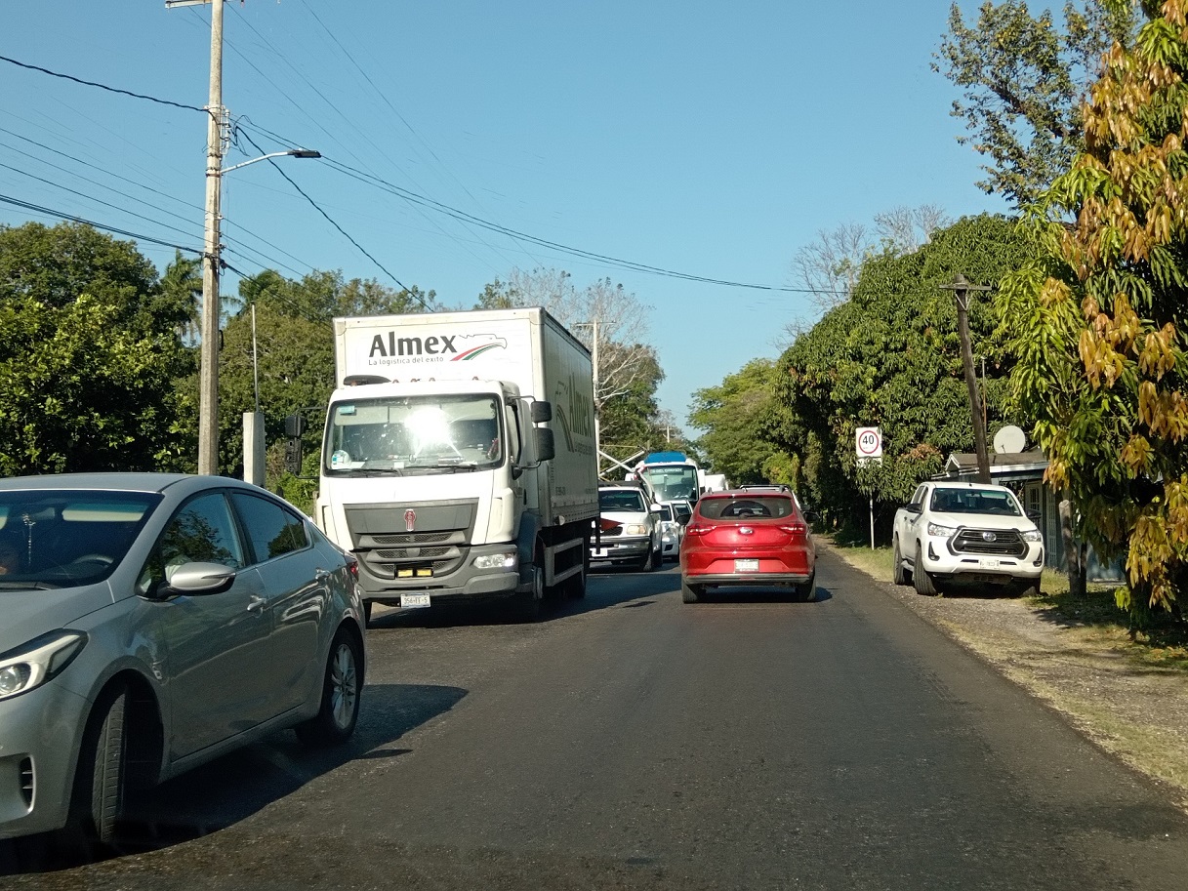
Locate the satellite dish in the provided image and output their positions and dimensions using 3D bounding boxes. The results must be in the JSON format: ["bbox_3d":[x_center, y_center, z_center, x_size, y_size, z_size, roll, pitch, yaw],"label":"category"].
[{"bbox_3d":[9.339,-0.077,35.500,0.700,0.730,0.270,-2,-15,25],"label":"satellite dish"}]

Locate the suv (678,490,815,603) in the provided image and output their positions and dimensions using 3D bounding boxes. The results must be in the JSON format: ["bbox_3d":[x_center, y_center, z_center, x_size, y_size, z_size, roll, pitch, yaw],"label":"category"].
[{"bbox_3d":[2.140,1.320,21.950,1.770,1.560,4.220,0,-2,6],"label":"suv"}]

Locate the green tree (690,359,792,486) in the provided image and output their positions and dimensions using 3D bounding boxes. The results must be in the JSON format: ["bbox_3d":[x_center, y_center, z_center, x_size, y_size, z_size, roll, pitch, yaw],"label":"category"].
[{"bbox_3d":[7.500,-0.160,72.000,6.600,7.600,6.600,-1,-2,6],"label":"green tree"}]

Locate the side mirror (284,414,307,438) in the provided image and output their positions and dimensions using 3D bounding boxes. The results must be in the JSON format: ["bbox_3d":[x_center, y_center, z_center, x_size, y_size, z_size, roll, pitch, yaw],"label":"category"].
[{"bbox_3d":[-3.213,-0.210,17.000,0.235,0.240,0.130,-2,-2,9],"label":"side mirror"}]

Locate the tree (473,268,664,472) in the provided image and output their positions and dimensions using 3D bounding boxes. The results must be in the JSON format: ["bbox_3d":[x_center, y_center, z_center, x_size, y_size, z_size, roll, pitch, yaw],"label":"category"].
[{"bbox_3d":[-1.130,-2.100,70.000,8.500,11.500,8.000,-1,-2,6],"label":"tree"}]

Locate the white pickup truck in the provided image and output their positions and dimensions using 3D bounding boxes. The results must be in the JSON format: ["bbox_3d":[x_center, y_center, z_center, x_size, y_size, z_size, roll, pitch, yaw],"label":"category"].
[{"bbox_3d":[6.190,1.540,26.450,1.840,1.820,5.320,1,-2,5],"label":"white pickup truck"}]

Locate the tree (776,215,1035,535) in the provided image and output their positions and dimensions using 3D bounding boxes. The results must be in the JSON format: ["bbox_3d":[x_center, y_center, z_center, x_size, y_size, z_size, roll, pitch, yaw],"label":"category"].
[{"bbox_3d":[9.000,-1.840,44.000,8.000,9.200,7.600,-1,-2,6],"label":"tree"}]

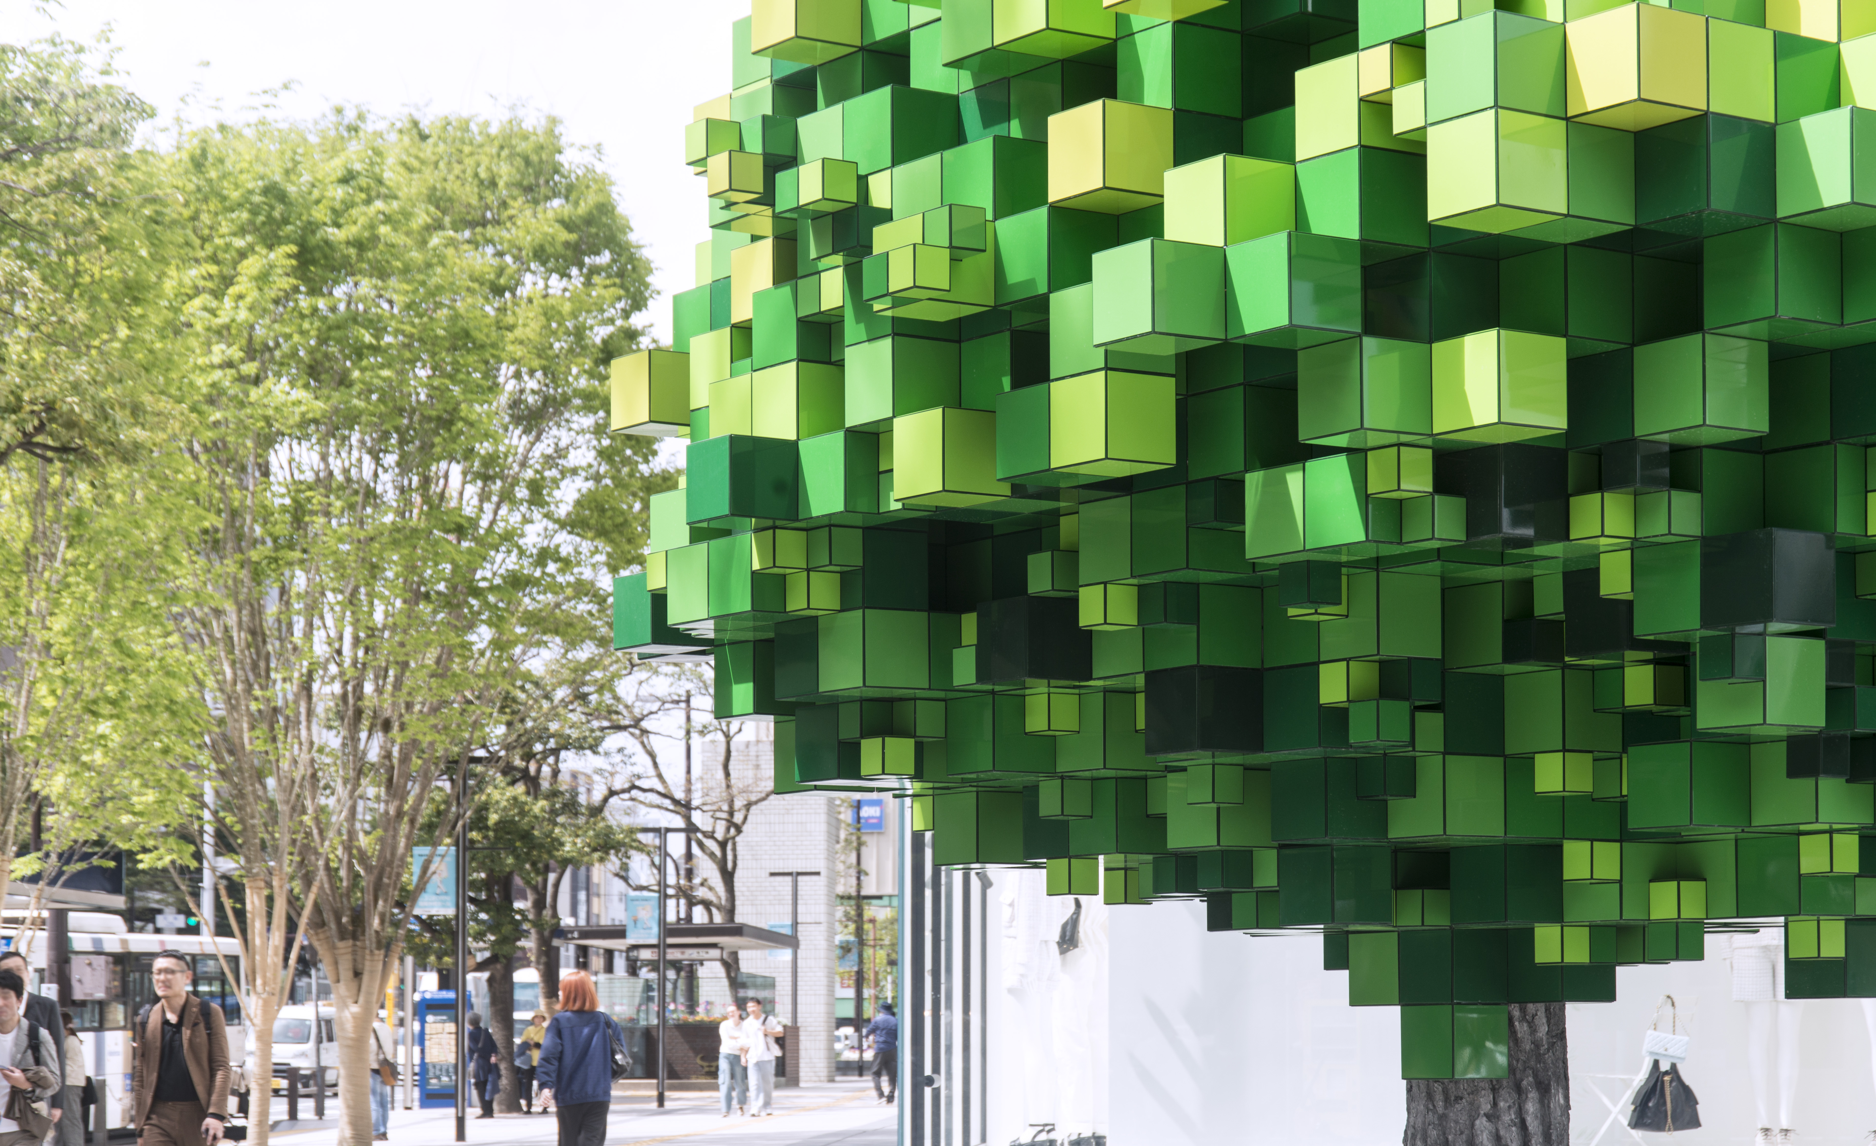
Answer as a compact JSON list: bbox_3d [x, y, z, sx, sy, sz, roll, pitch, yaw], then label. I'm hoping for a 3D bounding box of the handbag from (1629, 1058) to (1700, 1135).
[{"bbox_3d":[3.547,2.557,17.800,0.335,0.360,0.160,0,-6,-3],"label":"handbag"}]

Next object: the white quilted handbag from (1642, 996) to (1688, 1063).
[{"bbox_3d":[3.540,2.221,17.750,0.225,0.345,0.090,0,-6,-3],"label":"white quilted handbag"}]

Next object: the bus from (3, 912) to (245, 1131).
[{"bbox_3d":[-12.200,6.390,50.500,2.480,3.060,10.300,0,-6,4],"label":"bus"}]

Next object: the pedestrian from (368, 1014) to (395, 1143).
[{"bbox_3d":[-6.857,6.155,44.800,0.500,1.640,0.400,4,-8,-30],"label":"pedestrian"}]

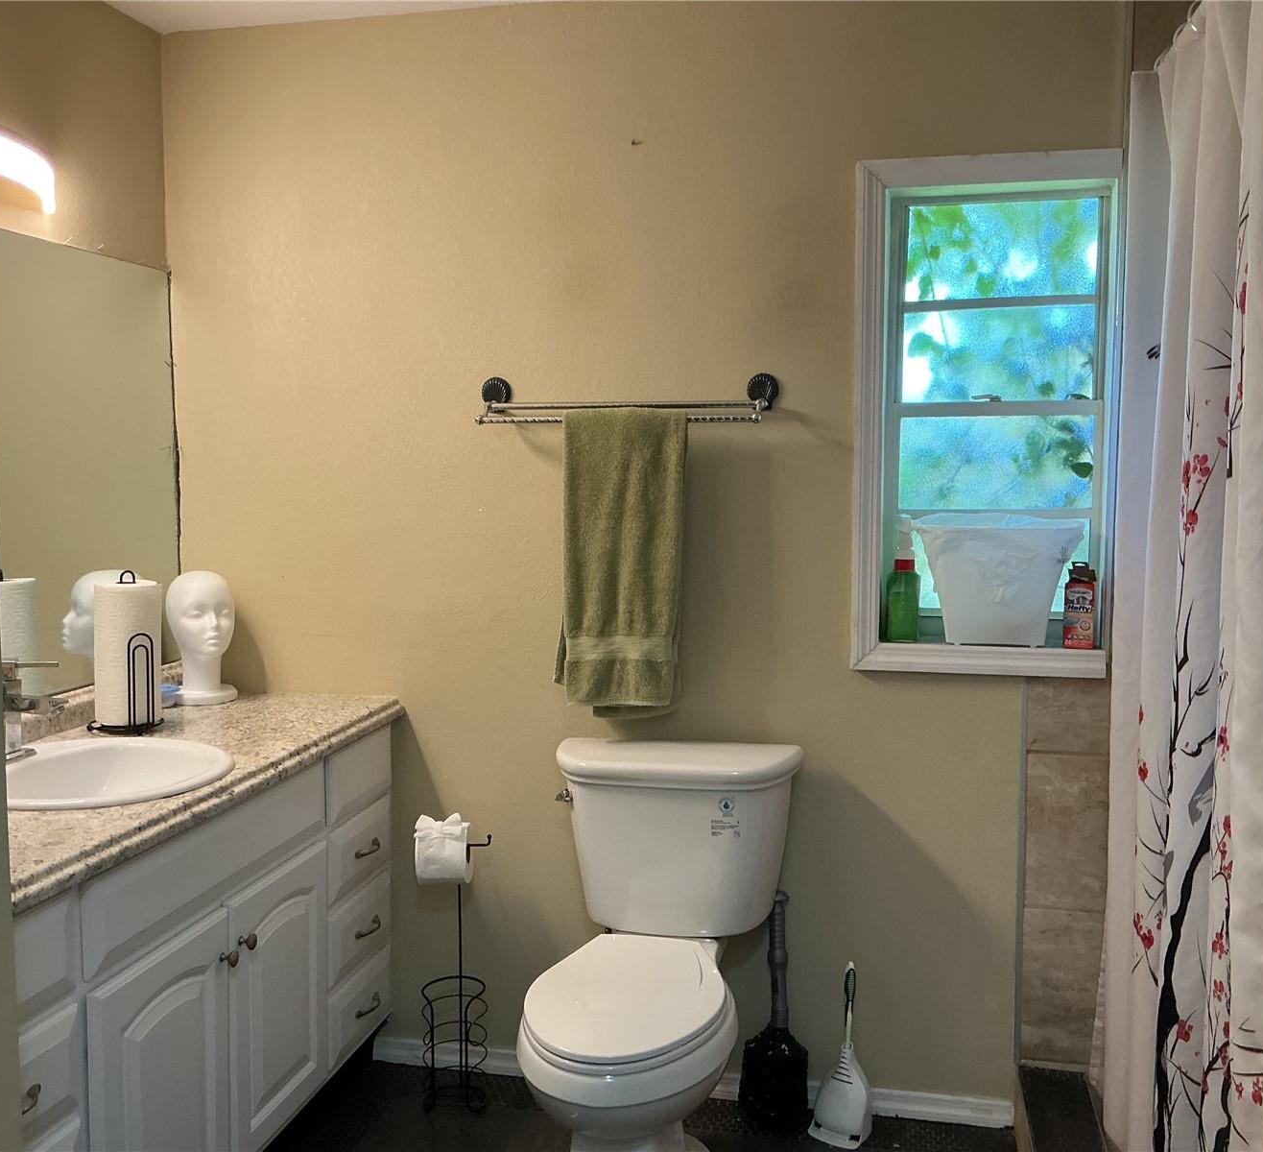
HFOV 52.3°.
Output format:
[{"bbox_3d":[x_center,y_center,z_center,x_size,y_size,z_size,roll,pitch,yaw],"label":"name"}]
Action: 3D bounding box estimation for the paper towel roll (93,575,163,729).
[{"bbox_3d":[-1.002,0.143,2.541,0.159,0.305,0.159,-2,5,-18],"label":"paper towel roll"}]

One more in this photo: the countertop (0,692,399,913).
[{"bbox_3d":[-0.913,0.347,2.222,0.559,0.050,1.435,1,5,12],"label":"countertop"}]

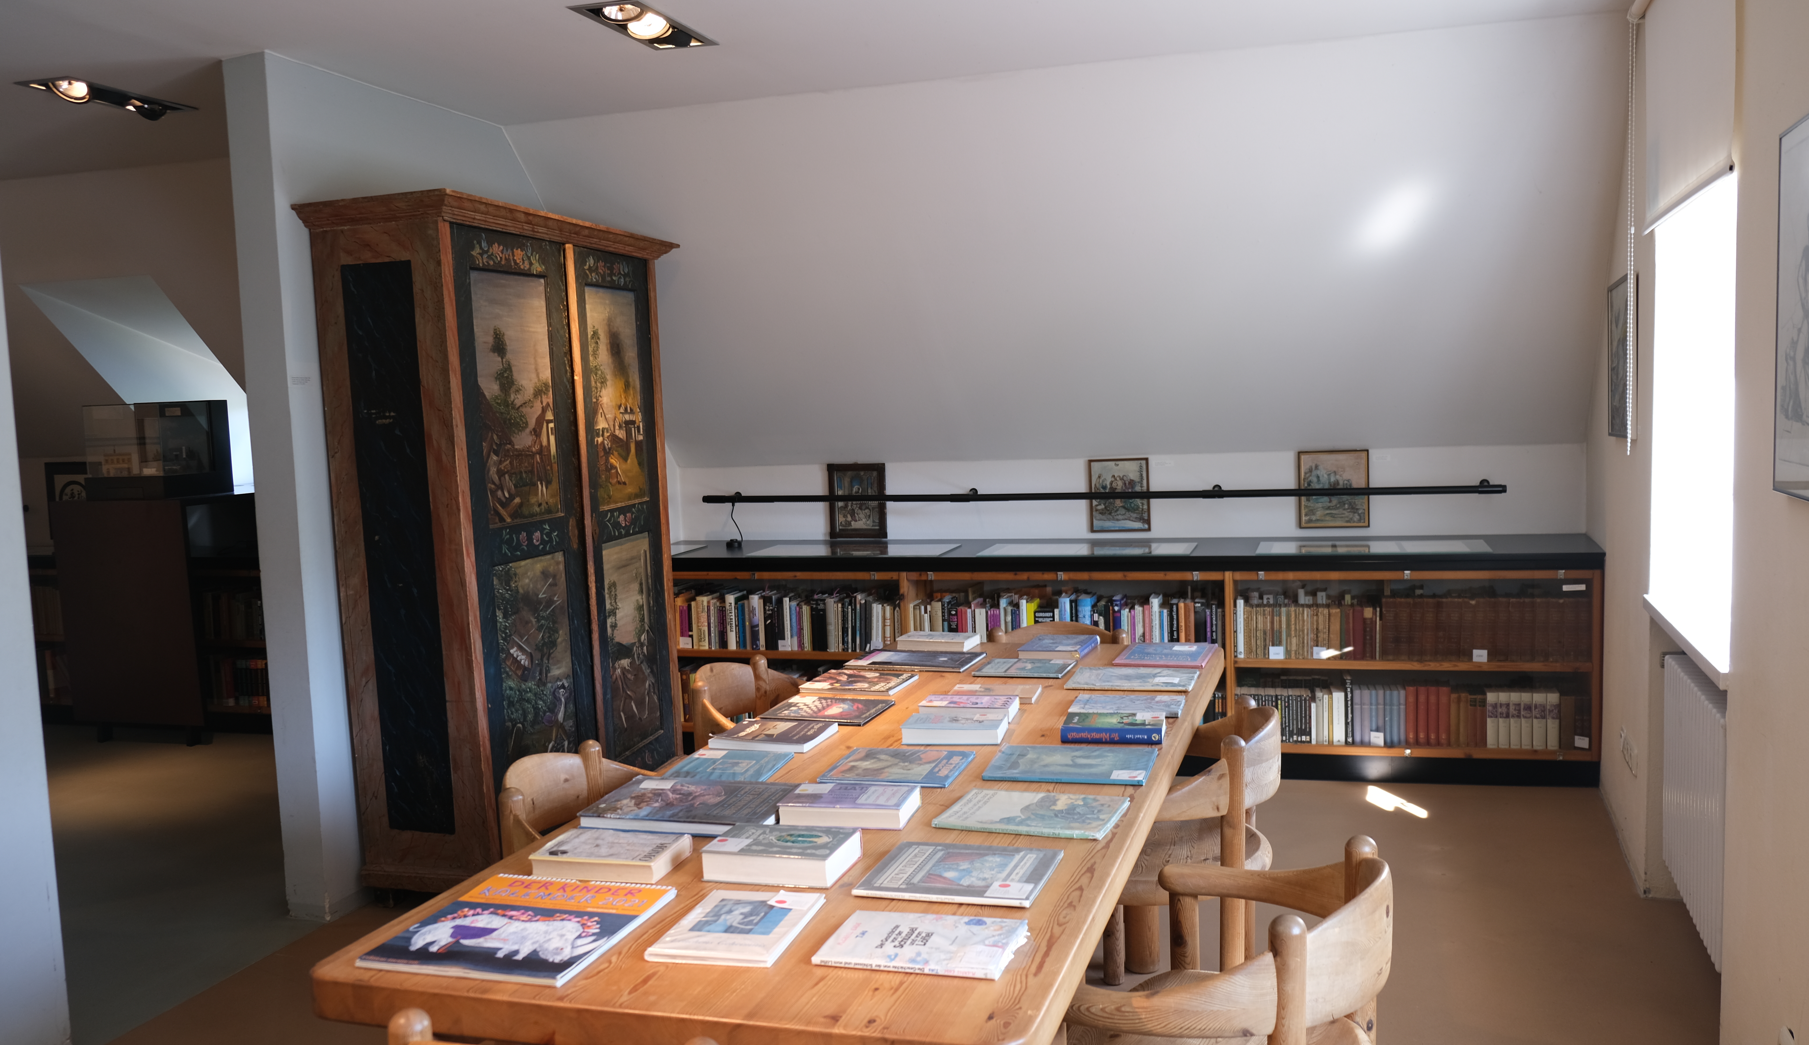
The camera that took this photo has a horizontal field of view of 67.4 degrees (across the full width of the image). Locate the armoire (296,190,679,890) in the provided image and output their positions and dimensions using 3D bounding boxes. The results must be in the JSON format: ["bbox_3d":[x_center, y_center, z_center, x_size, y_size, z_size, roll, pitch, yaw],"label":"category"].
[{"bbox_3d":[-1.282,0.064,4.674,0.507,2.115,1.475,-1,5,16],"label":"armoire"}]

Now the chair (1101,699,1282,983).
[{"bbox_3d":[0.614,0.802,3.171,0.500,0.750,0.550,-1,5,18],"label":"chair"}]

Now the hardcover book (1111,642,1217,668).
[{"bbox_3d":[0.743,0.377,3.839,0.242,0.014,0.300,-1,5,18],"label":"hardcover book"}]

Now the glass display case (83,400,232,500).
[{"bbox_3d":[-3.688,-0.351,6.694,0.468,0.452,0.430,-1,5,16],"label":"glass display case"}]

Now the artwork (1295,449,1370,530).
[{"bbox_3d":[1.835,-0.139,5.800,0.286,0.331,0.020,-1,5,17],"label":"artwork"}]

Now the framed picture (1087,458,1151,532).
[{"bbox_3d":[0.964,-0.118,6.069,0.267,0.327,0.020,-1,5,17],"label":"framed picture"}]

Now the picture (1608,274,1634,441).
[{"bbox_3d":[2.239,-0.514,4.230,0.022,0.492,0.650,0,5,22],"label":"picture"}]

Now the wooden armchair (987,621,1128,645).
[{"bbox_3d":[0.456,0.725,4.201,0.550,0.750,0.500,-1,5,18],"label":"wooden armchair"}]

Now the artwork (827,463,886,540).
[{"bbox_3d":[-0.223,-0.098,6.436,0.284,0.356,0.025,-1,5,17],"label":"artwork"}]

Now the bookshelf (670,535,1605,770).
[{"bbox_3d":[0.738,0.529,5.812,3.968,0.860,0.758,-1,5,16],"label":"bookshelf"}]

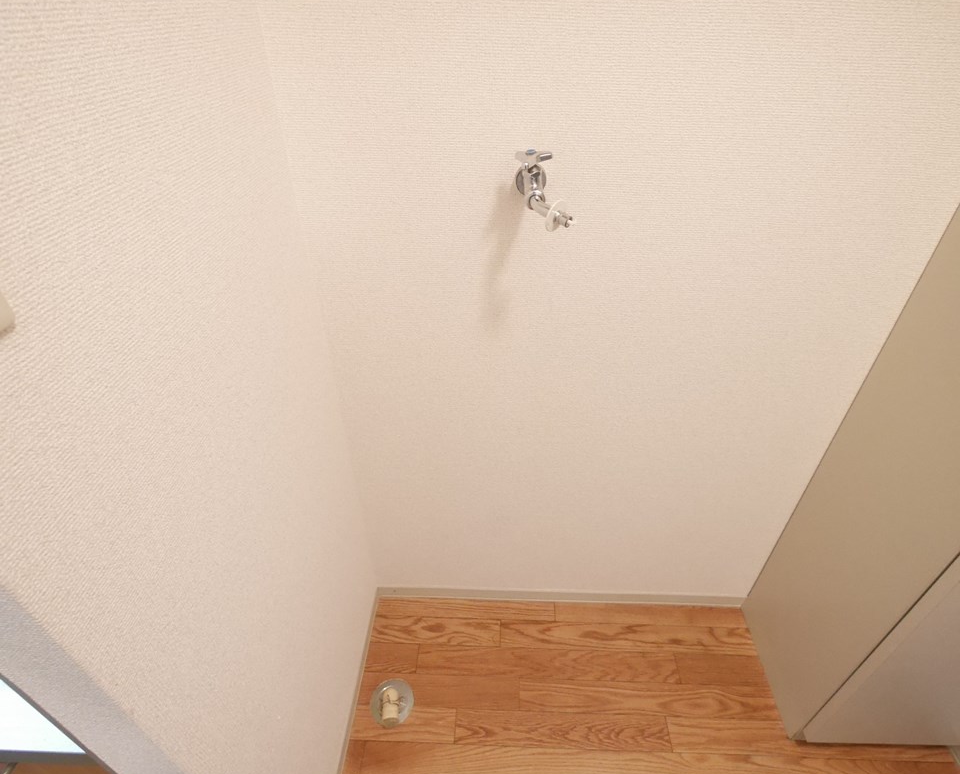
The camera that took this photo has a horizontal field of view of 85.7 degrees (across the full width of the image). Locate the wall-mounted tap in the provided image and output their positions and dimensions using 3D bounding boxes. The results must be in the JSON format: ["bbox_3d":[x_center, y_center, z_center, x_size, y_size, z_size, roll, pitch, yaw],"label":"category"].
[{"bbox_3d":[0.090,-0.282,0.731,0.078,0.092,0.162,1,36,1],"label":"wall-mounted tap"}]

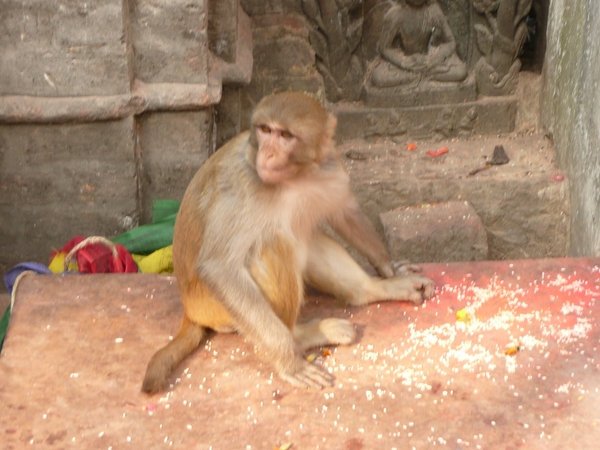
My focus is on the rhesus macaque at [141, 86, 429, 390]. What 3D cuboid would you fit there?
[{"bbox_3d":[-0.021,-0.024,2.285,0.360,0.430,0.470,9,24,24],"label":"rhesus macaque"}]

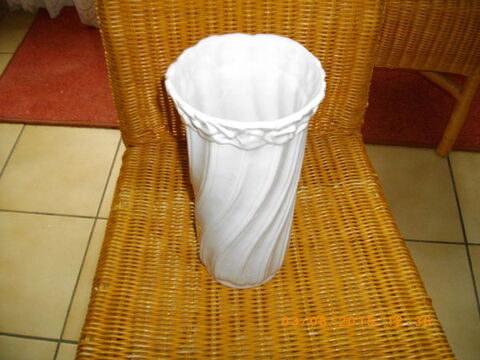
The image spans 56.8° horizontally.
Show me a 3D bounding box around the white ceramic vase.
[{"bbox_3d":[0.006,0.003,0.524,0.147,0.305,0.147,1,49,0],"label":"white ceramic vase"}]

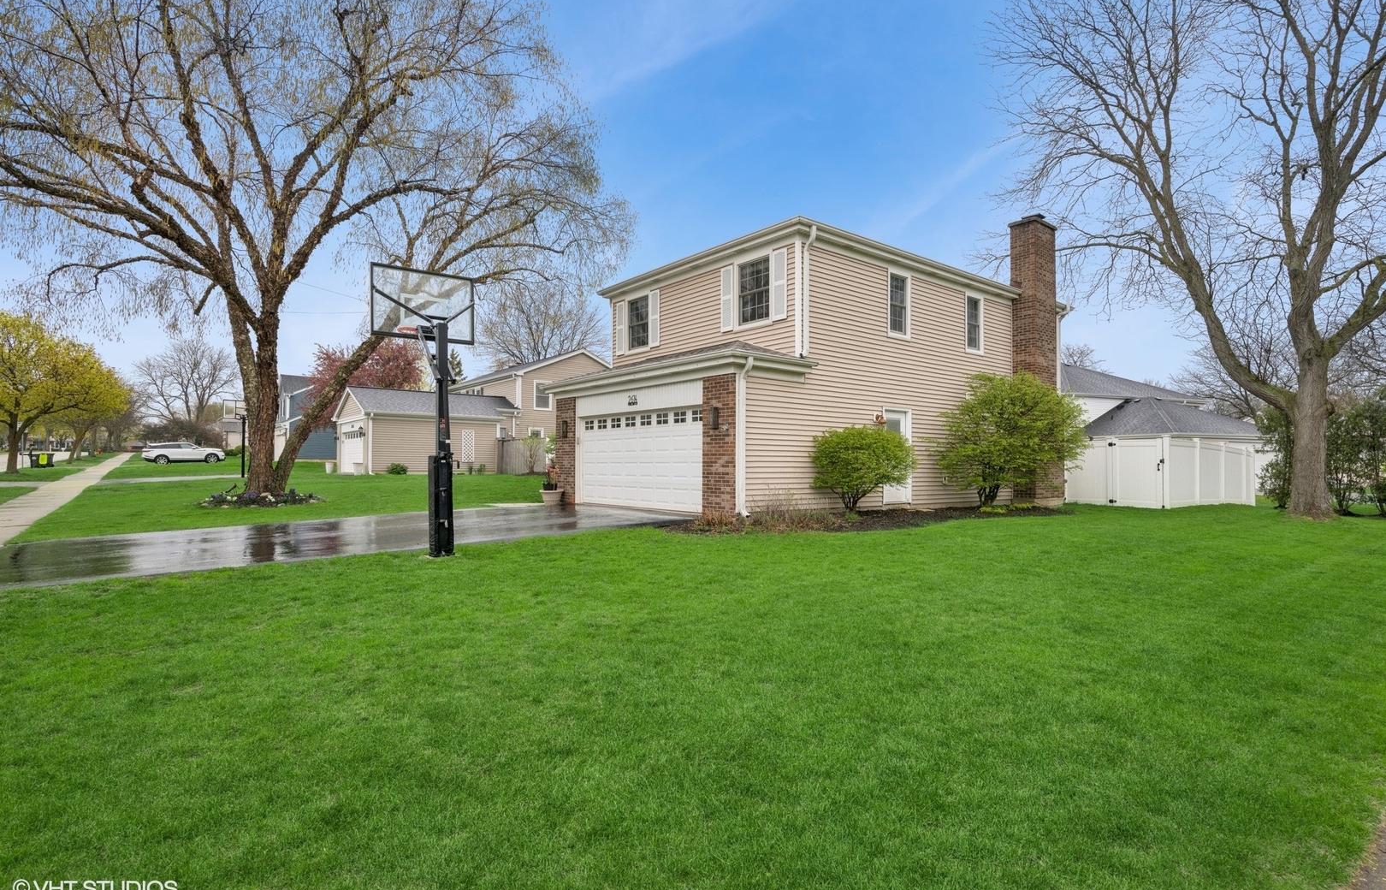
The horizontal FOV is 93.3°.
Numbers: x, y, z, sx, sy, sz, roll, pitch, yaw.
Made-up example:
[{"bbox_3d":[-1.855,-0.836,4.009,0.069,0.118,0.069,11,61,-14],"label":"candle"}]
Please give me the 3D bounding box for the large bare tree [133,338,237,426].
[{"bbox_3d":[-55.930,-4.953,72.000,11.700,13.920,11.700,1,-1,0],"label":"large bare tree"}]

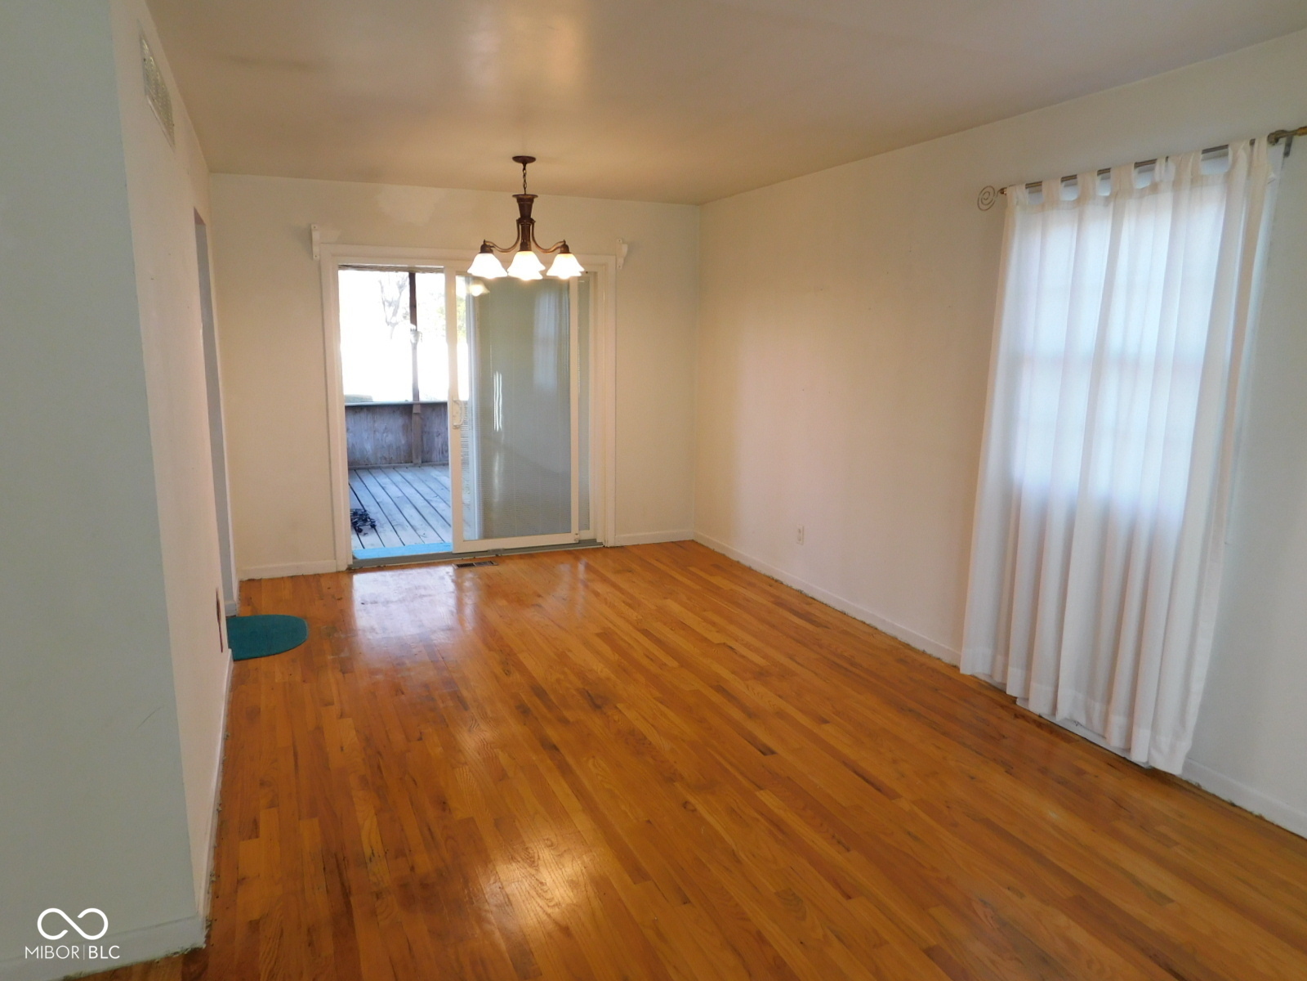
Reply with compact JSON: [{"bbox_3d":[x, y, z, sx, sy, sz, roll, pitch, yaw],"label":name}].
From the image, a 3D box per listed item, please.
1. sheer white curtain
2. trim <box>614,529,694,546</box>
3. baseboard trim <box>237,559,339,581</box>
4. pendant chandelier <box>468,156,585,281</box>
[{"bbox_3d":[1.637,-0.115,3.284,0.105,2.110,1.095,-4,11,-23],"label":"sheer white curtain"},{"bbox_3d":[0.009,0.356,6.514,0.647,0.082,0.018,-4,11,-23],"label":"trim"},{"bbox_3d":[-2.308,0.514,5.517,0.552,0.082,0.018,-4,11,-23],"label":"baseboard trim"},{"bbox_3d":[-0.674,-1.427,4.569,0.624,0.620,0.624,-4,11,-23],"label":"pendant chandelier"}]

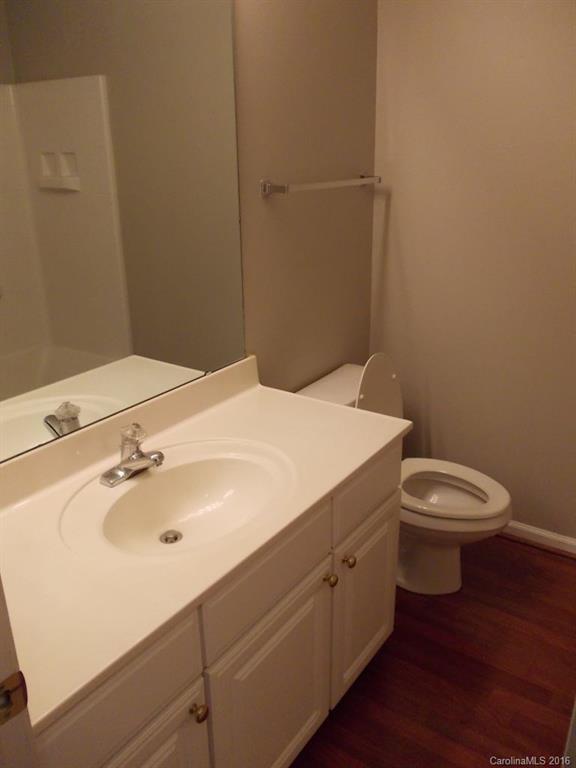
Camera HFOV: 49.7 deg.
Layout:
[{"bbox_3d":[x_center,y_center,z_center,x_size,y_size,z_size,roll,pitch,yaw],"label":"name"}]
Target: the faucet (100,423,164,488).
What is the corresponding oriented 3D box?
[{"bbox_3d":[-0.338,0.156,1.452,0.142,0.127,0.163,13,25,33],"label":"faucet"}]

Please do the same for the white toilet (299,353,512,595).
[{"bbox_3d":[0.435,0.305,2.237,0.737,0.838,0.421,13,25,33],"label":"white toilet"}]

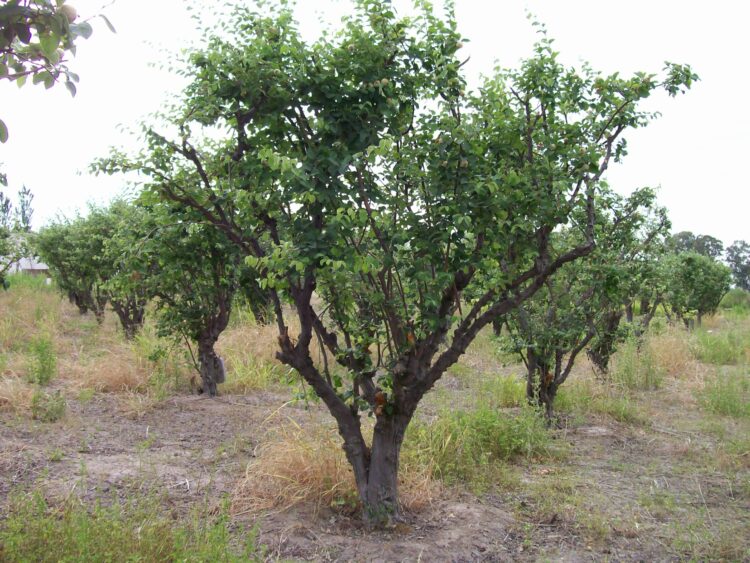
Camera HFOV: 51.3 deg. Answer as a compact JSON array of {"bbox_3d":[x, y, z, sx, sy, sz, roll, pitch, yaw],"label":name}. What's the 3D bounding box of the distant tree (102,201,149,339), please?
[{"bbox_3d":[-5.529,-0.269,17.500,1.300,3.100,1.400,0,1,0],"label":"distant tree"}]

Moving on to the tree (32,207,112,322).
[{"bbox_3d":[-8.811,-0.526,22.800,2.300,3.350,2.200,0,1,0],"label":"tree"}]

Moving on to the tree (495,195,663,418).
[{"bbox_3d":[2.287,0.232,8.600,1.850,2.500,1.750,0,1,0],"label":"tree"}]

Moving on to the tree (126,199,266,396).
[{"bbox_3d":[-2.174,0.183,9.500,1.750,2.450,1.700,0,1,0],"label":"tree"}]

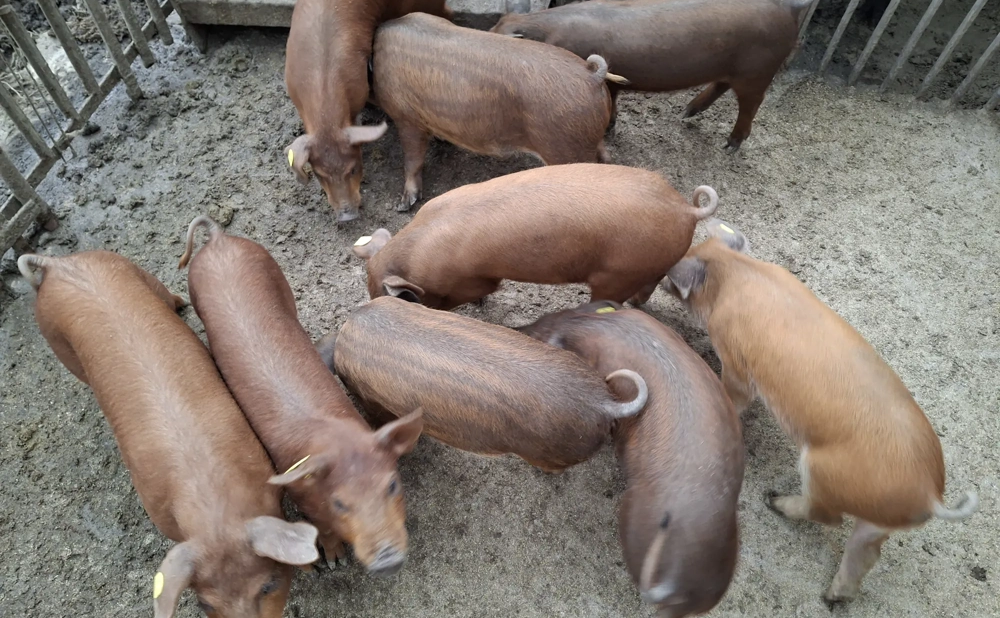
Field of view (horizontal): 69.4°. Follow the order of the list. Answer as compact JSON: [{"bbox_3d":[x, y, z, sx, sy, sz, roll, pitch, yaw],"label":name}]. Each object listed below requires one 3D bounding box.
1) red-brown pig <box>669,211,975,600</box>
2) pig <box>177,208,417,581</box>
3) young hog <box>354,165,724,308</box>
[{"bbox_3d":[0.597,0.157,1.548,0.240,0.430,0.792,-21,59,-16],"label":"red-brown pig"},{"bbox_3d":[-0.411,0.197,1.468,0.250,0.440,0.793,-28,61,-20],"label":"pig"},{"bbox_3d":[0.074,-0.130,1.719,0.794,0.440,0.250,-4,55,-5],"label":"young hog"}]

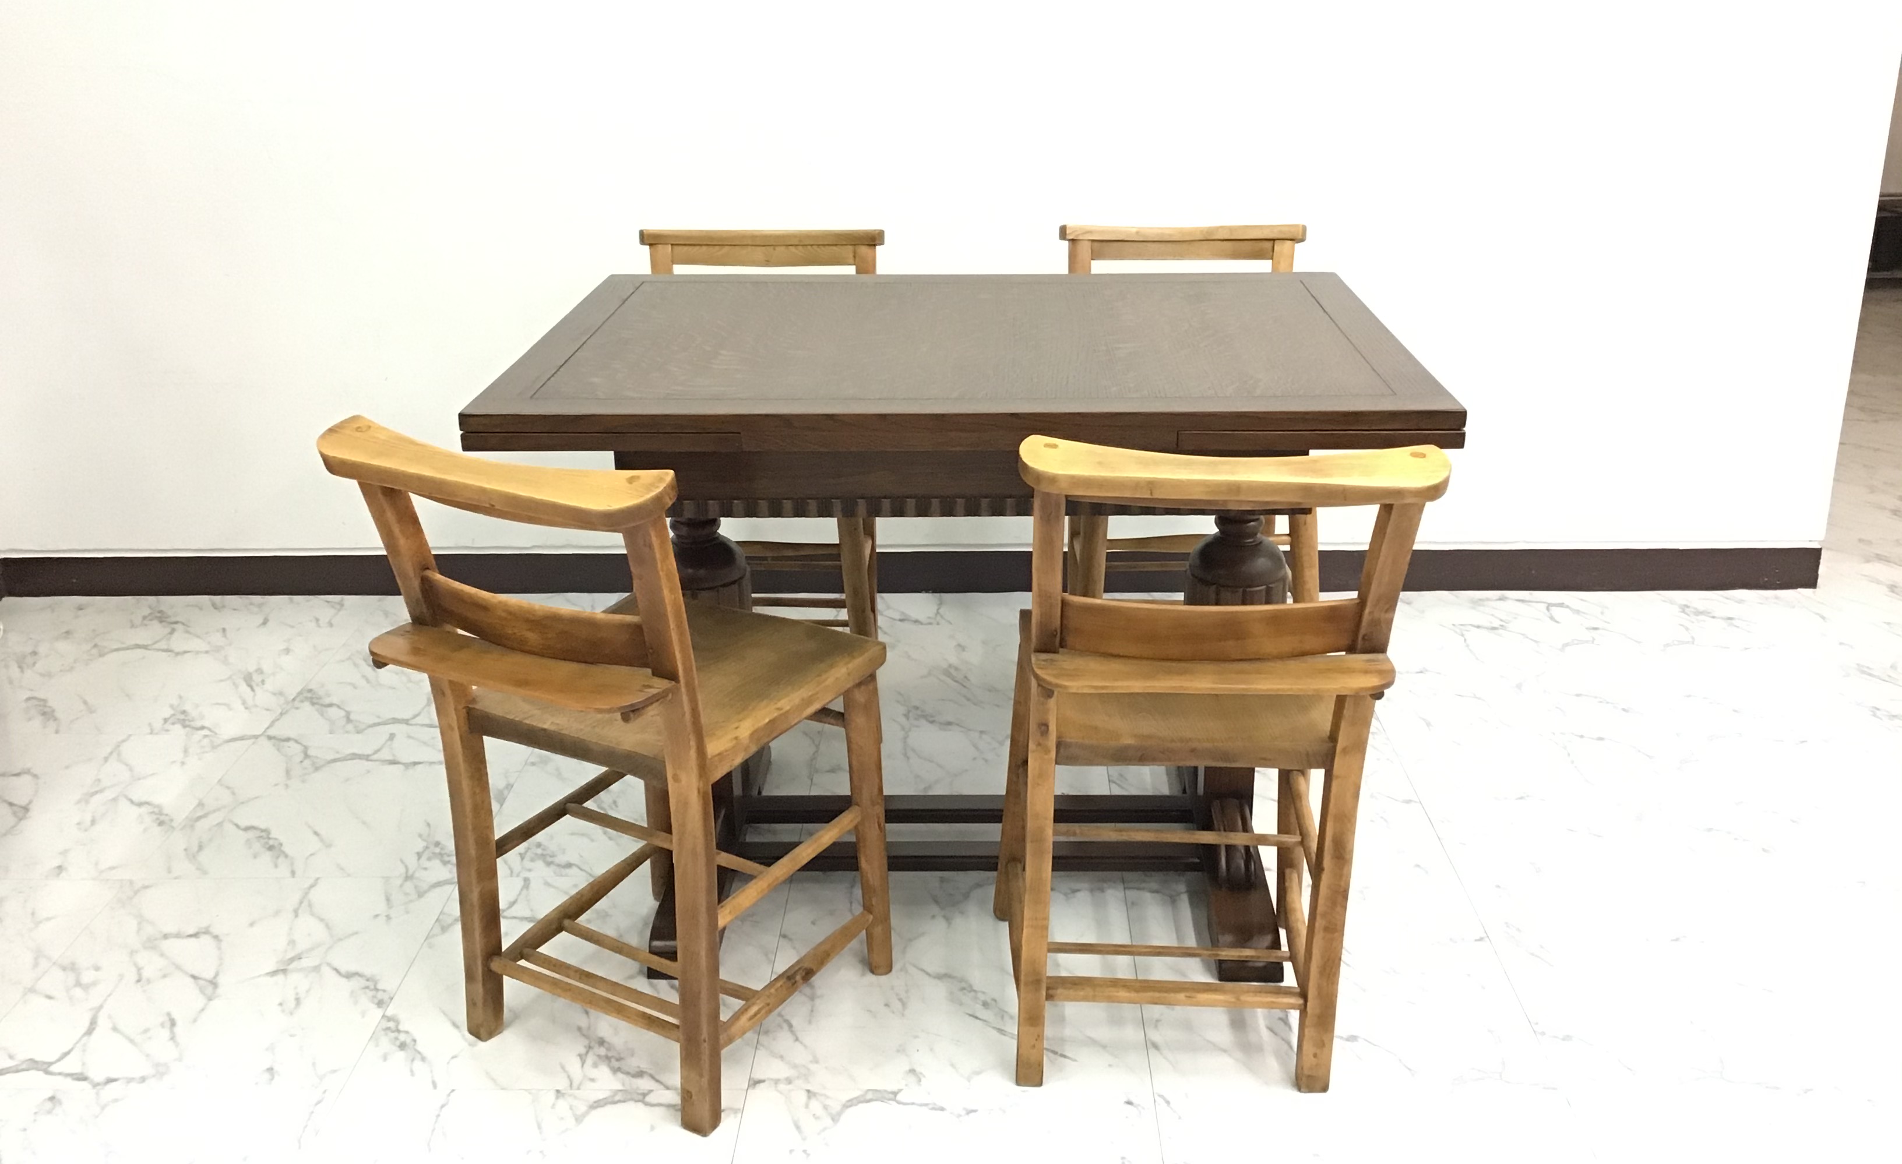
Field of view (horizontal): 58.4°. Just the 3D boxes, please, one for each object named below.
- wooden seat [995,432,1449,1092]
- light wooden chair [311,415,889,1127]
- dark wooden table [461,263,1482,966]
[{"bbox_3d":[0.270,0.165,1.921,0.432,0.771,0.494,0,21,2],"label":"wooden seat"},{"bbox_3d":[-0.356,0.170,1.927,0.426,0.771,0.494,11,24,28],"label":"light wooden chair"},{"bbox_3d":[0.022,0.036,2.289,1.066,0.753,0.756,0,21,2],"label":"dark wooden table"}]

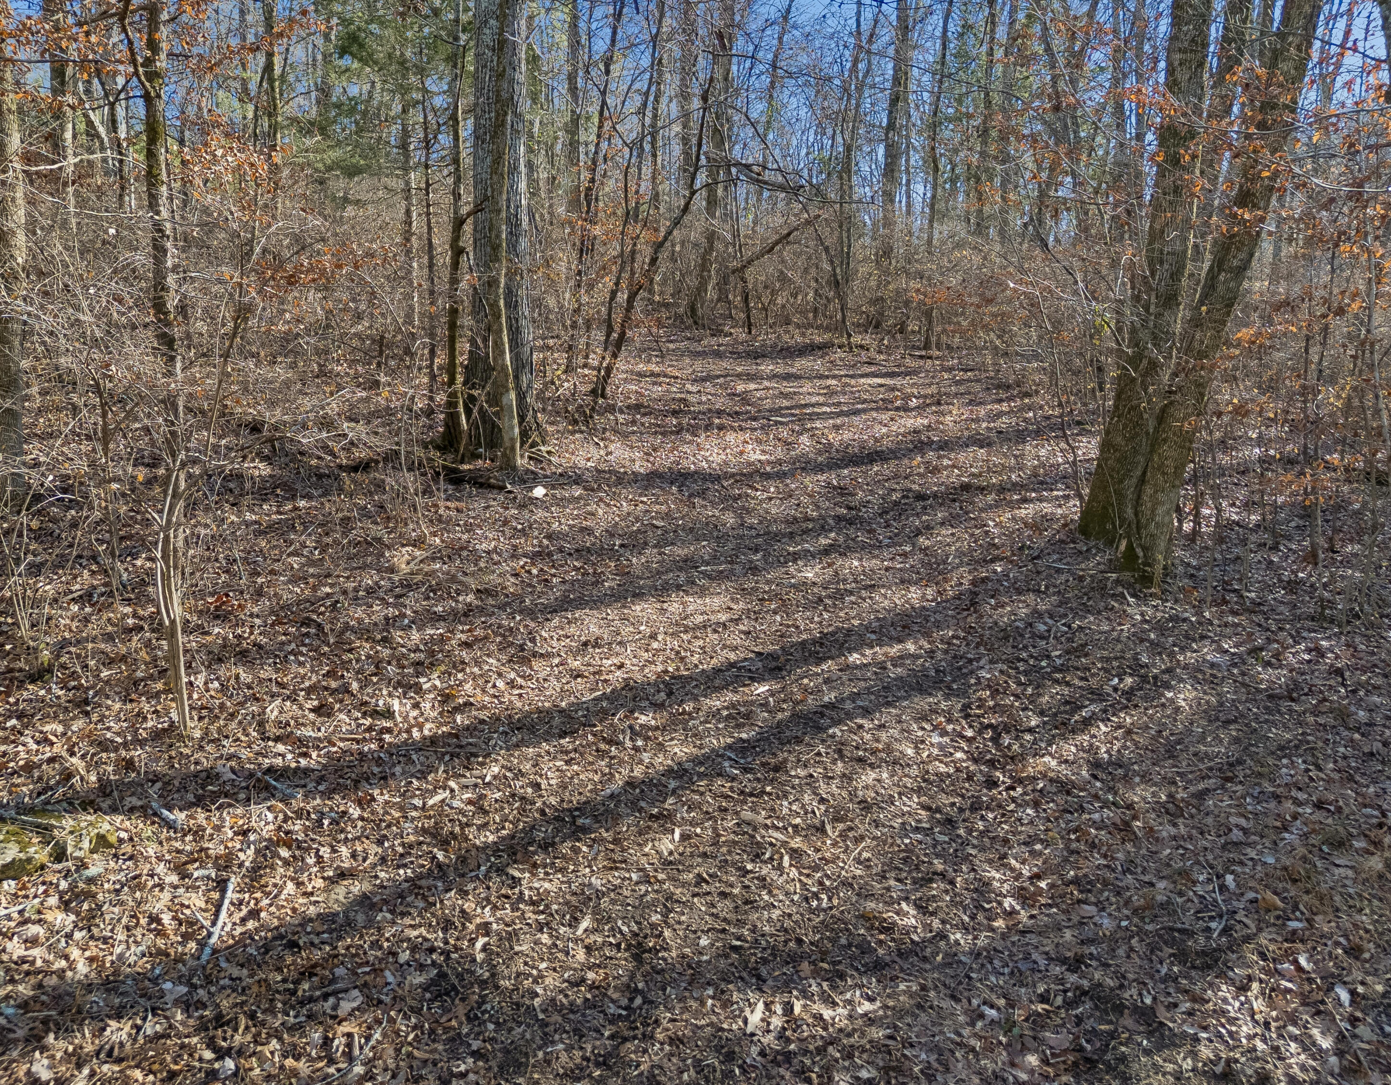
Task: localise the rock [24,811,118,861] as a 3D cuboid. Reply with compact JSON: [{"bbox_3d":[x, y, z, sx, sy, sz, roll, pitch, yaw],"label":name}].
[{"bbox_3d":[-2.596,1.231,4.163,0.320,0.110,0.200,-10,19,-30],"label":"rock"}]

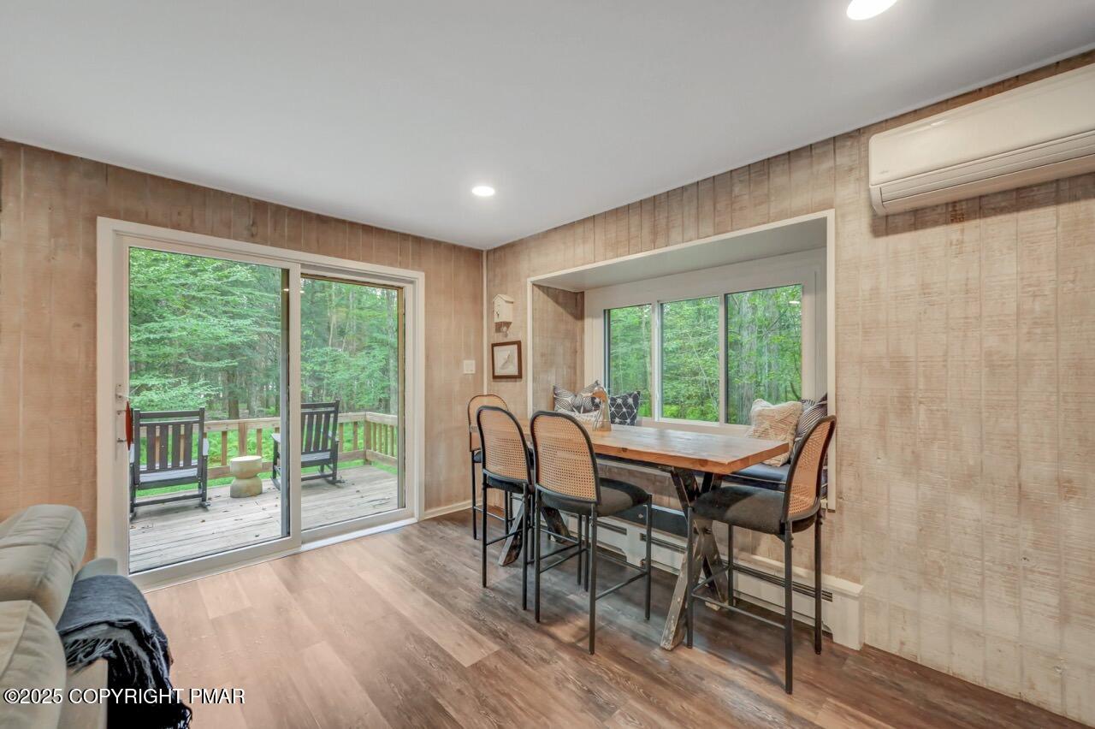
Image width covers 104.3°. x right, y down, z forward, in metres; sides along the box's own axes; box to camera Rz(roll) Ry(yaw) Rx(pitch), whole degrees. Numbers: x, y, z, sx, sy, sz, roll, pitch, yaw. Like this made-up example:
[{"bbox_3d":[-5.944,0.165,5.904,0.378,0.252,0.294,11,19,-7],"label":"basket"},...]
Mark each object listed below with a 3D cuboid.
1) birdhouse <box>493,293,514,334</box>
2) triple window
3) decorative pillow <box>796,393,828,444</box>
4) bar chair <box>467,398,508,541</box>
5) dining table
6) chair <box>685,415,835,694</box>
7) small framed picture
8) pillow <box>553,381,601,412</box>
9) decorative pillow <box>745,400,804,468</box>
[{"bbox_3d":[-0.396,-0.439,3.790,0.168,0.345,0.108,-1,-1,45],"label":"birdhouse"},{"bbox_3d":[1.042,-0.028,3.162,1.497,0.936,0.089,-1,-1,45],"label":"triple window"},{"bbox_3d":[1.435,0.401,2.419,0.148,0.443,0.423,17,5,20],"label":"decorative pillow"},{"bbox_3d":[-0.296,0.775,3.210,0.453,1.074,0.532,1,-1,-43],"label":"bar chair"},{"bbox_3d":[0.333,0.850,2.530,1.773,0.906,0.729,-1,-1,45],"label":"dining table"},{"bbox_3d":[0.979,0.754,1.929,0.463,1.079,0.532,1,-1,-42],"label":"chair"},{"bbox_3d":[-0.379,-0.033,3.821,0.404,0.335,0.025,-1,-1,45],"label":"small framed picture"},{"bbox_3d":[0.251,0.396,3.598,0.423,0.443,0.148,0,-16,8],"label":"pillow"},{"bbox_3d":[1.346,0.423,2.613,0.138,0.404,0.384,21,-5,-12],"label":"decorative pillow"}]

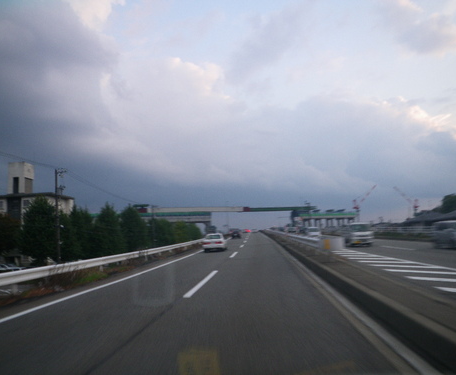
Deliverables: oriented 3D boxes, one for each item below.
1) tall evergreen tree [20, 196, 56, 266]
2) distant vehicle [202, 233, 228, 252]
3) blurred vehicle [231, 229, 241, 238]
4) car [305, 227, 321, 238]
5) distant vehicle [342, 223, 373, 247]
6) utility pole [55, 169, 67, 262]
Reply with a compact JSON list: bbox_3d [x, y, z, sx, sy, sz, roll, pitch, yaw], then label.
[{"bbox_3d":[-19.316,5.000,41.441,3.600,8.100,3.600,-3,-6,5],"label":"tall evergreen tree"},{"bbox_3d":[-0.972,4.679,34.557,1.710,1.440,4.600,-3,-6,5],"label":"distant vehicle"},{"bbox_3d":[1.820,9.861,84.167,1.720,1.500,4.200,-2,-6,3],"label":"blurred vehicle"},{"bbox_3d":[10.799,5.927,52.022,1.620,1.580,4.000,-2,-6,3],"label":"car"},{"bbox_3d":[9.664,3.537,30.595,1.500,1.660,3.450,-3,-6,5],"label":"distant vehicle"},{"bbox_3d":[-16.379,3.557,39.588,1.000,10.800,0.500,-3,-6,5],"label":"utility pole"}]

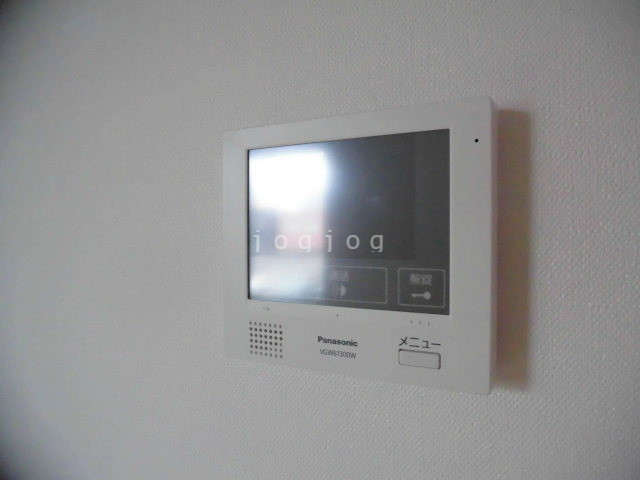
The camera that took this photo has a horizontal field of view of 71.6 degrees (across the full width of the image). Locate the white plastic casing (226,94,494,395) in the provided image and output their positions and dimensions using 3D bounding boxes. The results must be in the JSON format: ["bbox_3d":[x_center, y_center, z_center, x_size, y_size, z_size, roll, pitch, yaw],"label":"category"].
[{"bbox_3d":[0.016,0.003,0.276,0.170,0.153,0.025,0,1,26],"label":"white plastic casing"}]

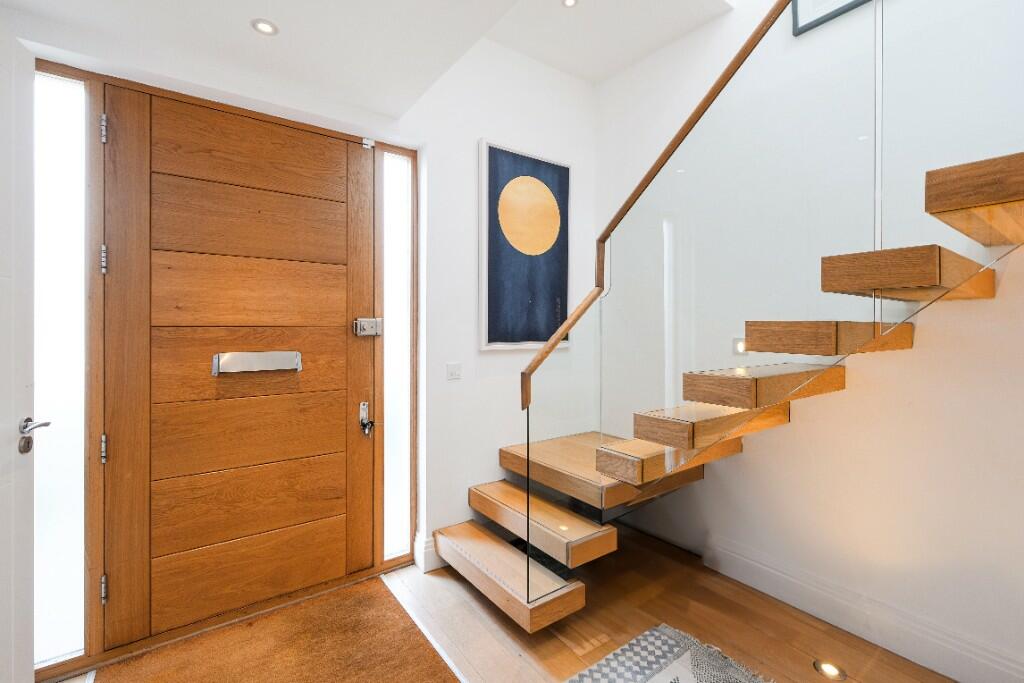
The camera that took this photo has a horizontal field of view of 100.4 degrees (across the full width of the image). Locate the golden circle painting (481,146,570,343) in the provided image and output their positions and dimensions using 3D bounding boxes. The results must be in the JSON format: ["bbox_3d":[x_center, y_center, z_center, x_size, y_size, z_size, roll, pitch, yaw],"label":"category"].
[{"bbox_3d":[0.103,-0.548,2.642,0.677,1.194,0.041,-1,0,-35],"label":"golden circle painting"}]

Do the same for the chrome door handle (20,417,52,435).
[{"bbox_3d":[-1.548,0.275,1.355,0.060,0.053,0.140,-1,0,-22],"label":"chrome door handle"}]

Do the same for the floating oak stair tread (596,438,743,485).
[{"bbox_3d":[0.767,0.517,2.015,0.780,0.097,0.247,-1,0,-35],"label":"floating oak stair tread"}]

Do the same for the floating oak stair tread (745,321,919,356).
[{"bbox_3d":[1.135,-0.016,1.492,0.769,0.095,0.245,-1,0,-35],"label":"floating oak stair tread"}]

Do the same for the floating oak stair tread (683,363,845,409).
[{"bbox_3d":[1.012,0.160,1.663,0.779,0.096,0.247,-1,0,-35],"label":"floating oak stair tread"}]

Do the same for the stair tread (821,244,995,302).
[{"bbox_3d":[1.252,-0.189,1.318,0.783,0.094,0.236,-1,0,-35],"label":"stair tread"}]

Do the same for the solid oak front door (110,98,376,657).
[{"bbox_3d":[-1.176,0.094,1.987,1.044,2.212,0.053,-1,0,-35],"label":"solid oak front door"}]

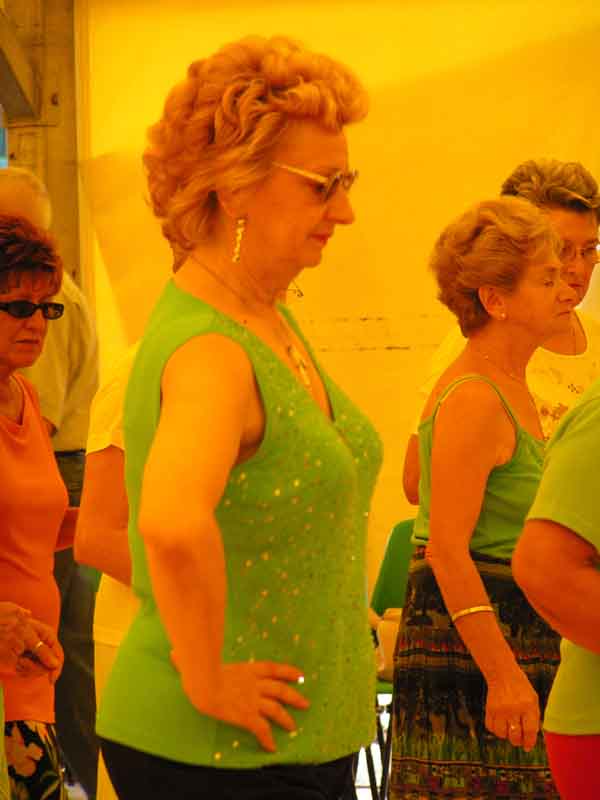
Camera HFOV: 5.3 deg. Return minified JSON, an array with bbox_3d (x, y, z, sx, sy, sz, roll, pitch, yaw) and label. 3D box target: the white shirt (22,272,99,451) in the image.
[{"bbox_3d":[-0.635,-0.103,15.300,0.300,0.500,0.470,0,0,20],"label":"white shirt"}]

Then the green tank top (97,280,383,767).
[{"bbox_3d":[-0.072,0.147,7.700,0.310,0.580,0.420,0,0,25],"label":"green tank top"}]

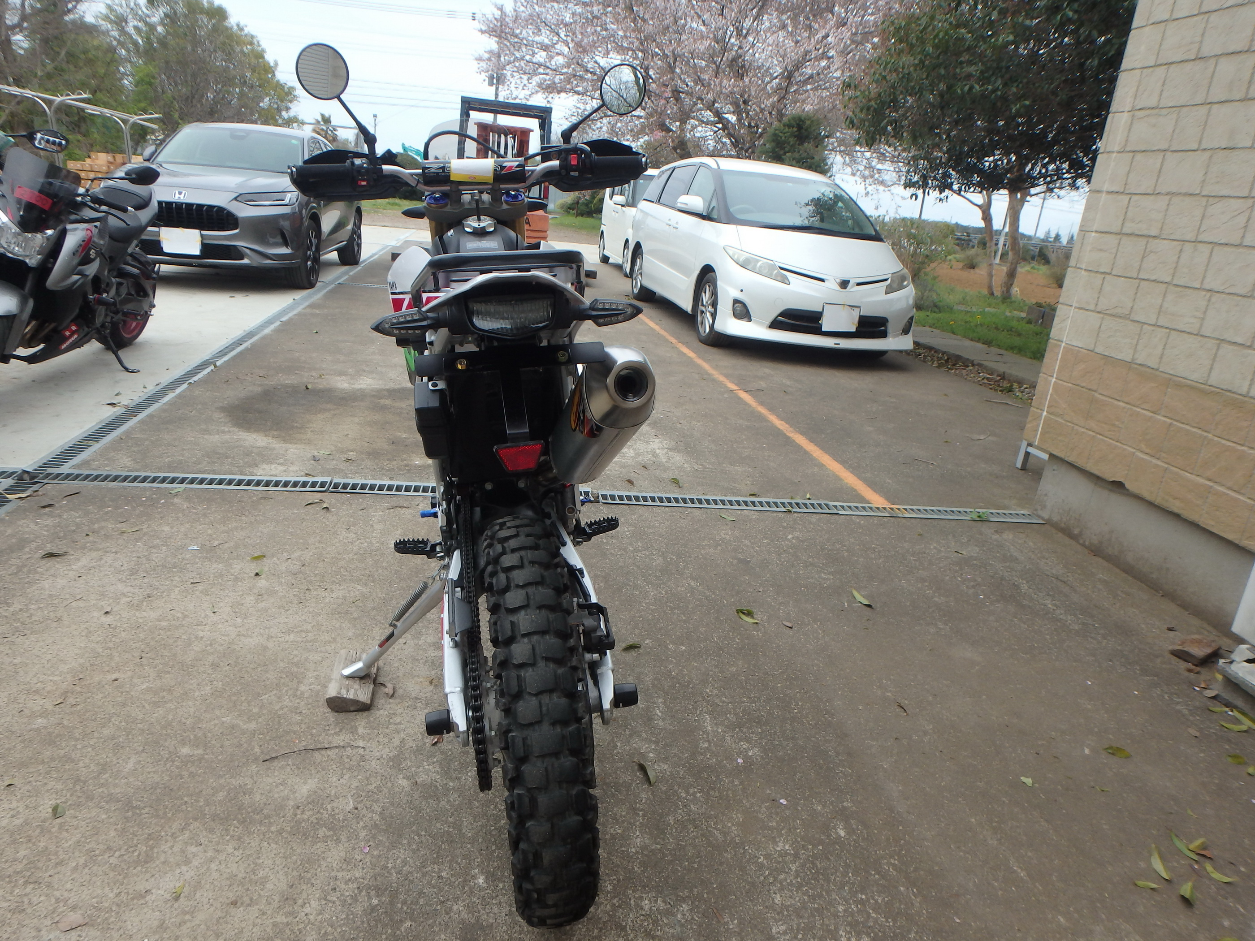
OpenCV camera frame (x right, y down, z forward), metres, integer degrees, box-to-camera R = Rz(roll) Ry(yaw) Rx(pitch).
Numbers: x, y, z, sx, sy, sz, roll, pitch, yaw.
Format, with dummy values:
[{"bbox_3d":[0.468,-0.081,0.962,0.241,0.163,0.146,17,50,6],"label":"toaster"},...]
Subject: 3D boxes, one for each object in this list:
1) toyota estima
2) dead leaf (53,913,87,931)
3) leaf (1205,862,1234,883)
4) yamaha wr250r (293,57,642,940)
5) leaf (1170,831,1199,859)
[{"bbox_3d":[1.376,-2.455,8.370,1.840,1.750,4.800,2,19,-13],"label":"toyota estima"},{"bbox_3d":[-0.836,0.681,1.147,0.038,0.008,0.023,-3,21,-26],"label":"dead leaf"},{"bbox_3d":[1.153,0.784,1.486,0.022,0.010,0.050,-12,26,-42],"label":"leaf"},{"bbox_3d":[-0.312,-0.237,1.780,0.840,1.400,2.100,-5,21,-11],"label":"yamaha wr250r"},{"bbox_3d":[1.129,0.760,1.544,0.024,0.012,0.075,5,19,-4],"label":"leaf"}]

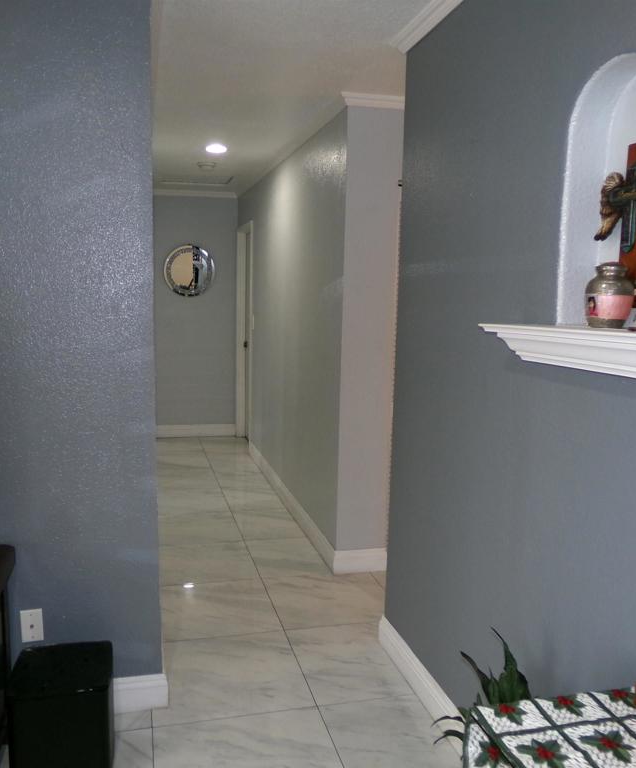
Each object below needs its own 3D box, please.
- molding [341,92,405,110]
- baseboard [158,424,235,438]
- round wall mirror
[{"bbox_3d":[0.310,-1.396,3.523,0.420,0.056,0.056,-1,8,-15],"label":"molding"},{"bbox_3d":[-1.269,0.477,7.163,0.890,0.128,0.016,-1,8,-15],"label":"baseboard"},{"bbox_3d":[-1.251,-1.108,6.936,0.495,0.497,0.025,-1,8,-15],"label":"round wall mirror"}]

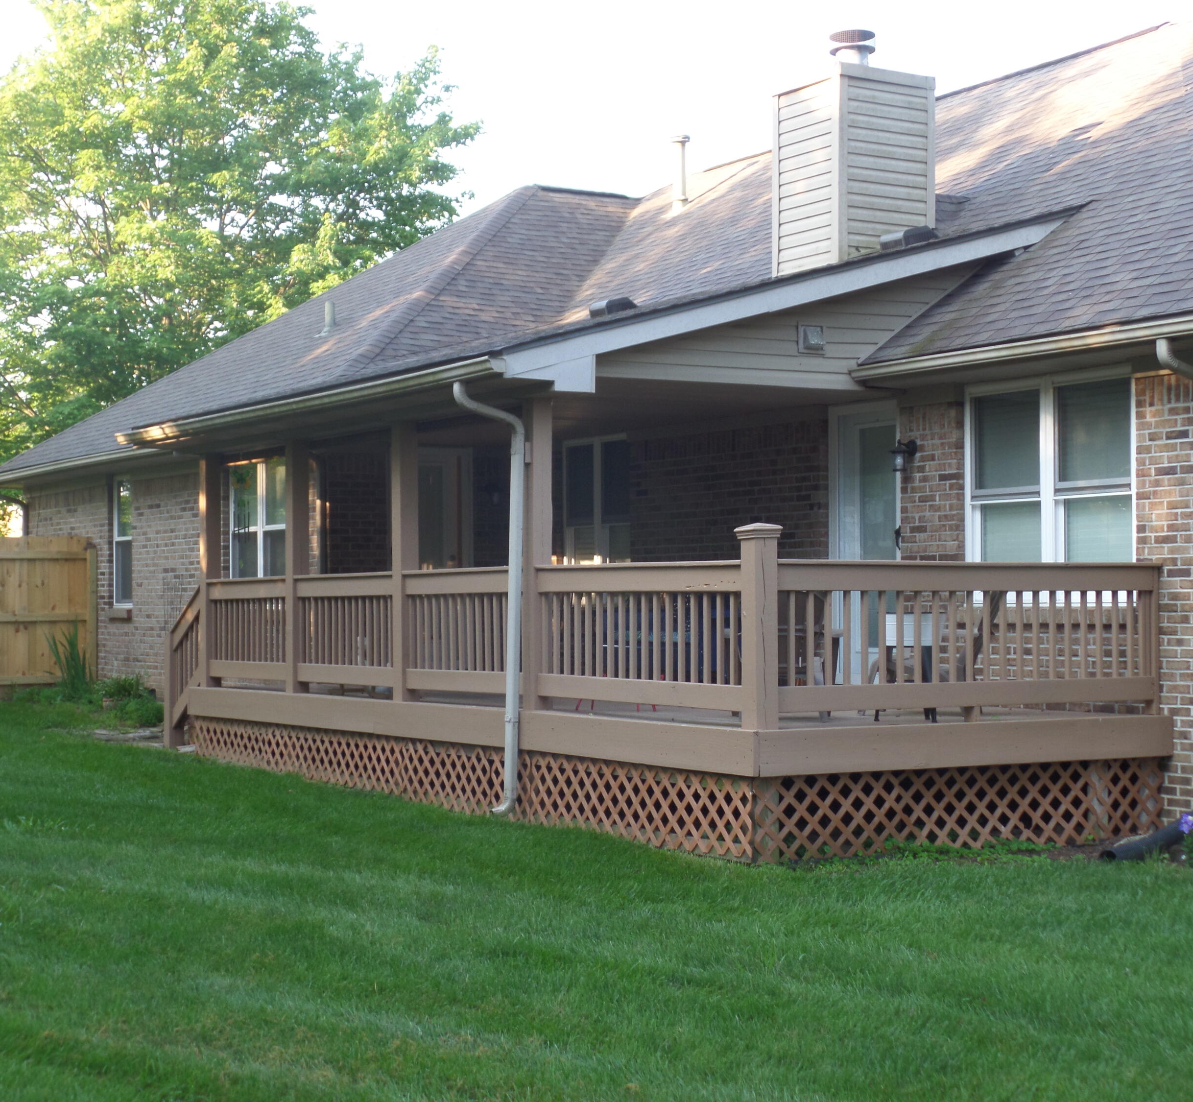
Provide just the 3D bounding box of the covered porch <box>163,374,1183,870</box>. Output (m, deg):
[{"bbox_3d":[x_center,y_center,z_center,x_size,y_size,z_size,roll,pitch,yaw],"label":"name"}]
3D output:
[{"bbox_3d":[-0.215,0.348,16.249,3.000,2.832,9.022,1,-2,-31],"label":"covered porch"}]

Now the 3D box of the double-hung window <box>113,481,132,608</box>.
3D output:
[{"bbox_3d":[-5.211,-0.087,24.481,0.101,1.452,0.806,1,-2,-31],"label":"double-hung window"}]

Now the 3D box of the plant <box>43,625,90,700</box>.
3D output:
[{"bbox_3d":[-5.849,1.226,24.293,0.504,0.837,0.504,1,-2,-31],"label":"plant"}]

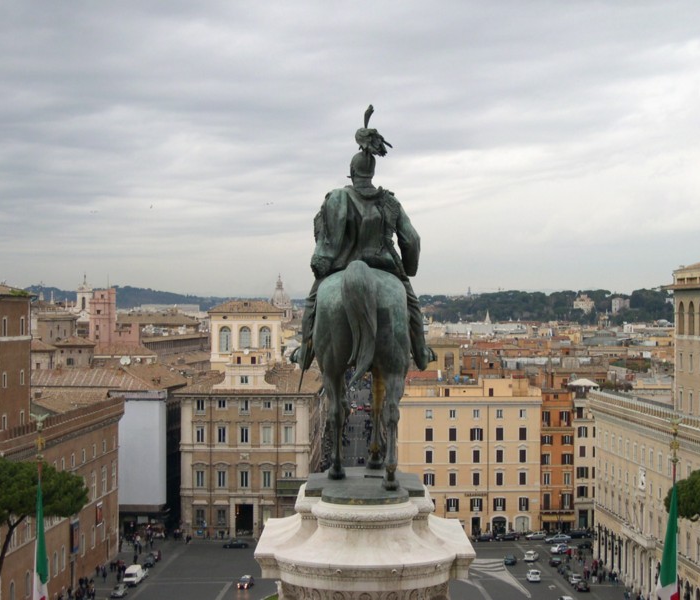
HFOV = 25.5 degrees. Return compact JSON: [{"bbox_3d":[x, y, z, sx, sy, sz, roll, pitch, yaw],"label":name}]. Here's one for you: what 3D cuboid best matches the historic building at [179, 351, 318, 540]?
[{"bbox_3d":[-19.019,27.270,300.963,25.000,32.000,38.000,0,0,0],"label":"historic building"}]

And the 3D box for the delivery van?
[{"bbox_3d":[-33.175,42.288,237.497,1.950,2.200,5.000,0,0,4],"label":"delivery van"}]

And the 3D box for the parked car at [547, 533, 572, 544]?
[{"bbox_3d":[37.372,42.728,276.998,4.350,1.420,1.750,0,0,-16],"label":"parked car"}]

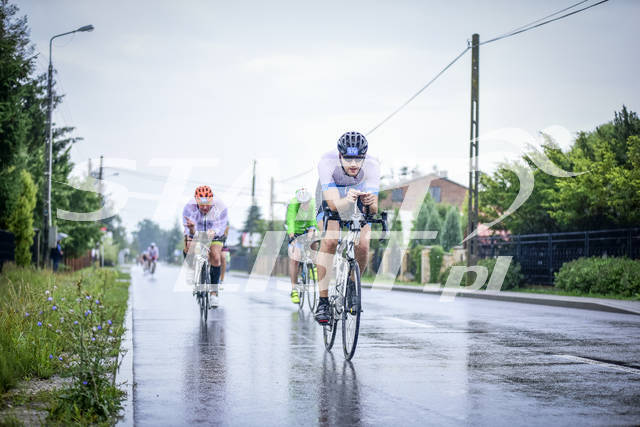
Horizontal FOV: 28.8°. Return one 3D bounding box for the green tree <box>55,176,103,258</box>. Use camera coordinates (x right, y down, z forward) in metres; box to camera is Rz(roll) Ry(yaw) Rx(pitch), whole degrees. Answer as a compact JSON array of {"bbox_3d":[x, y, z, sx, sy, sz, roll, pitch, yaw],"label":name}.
[{"bbox_3d":[-15.977,0.626,82.000,3.500,6.130,3.500,1,-2,-8],"label":"green tree"}]

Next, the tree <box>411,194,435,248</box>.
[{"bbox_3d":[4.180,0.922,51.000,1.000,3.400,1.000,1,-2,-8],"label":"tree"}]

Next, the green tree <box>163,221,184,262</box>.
[{"bbox_3d":[-21.776,4.311,185.000,3.300,6.540,3.300,1,-2,-8],"label":"green tree"}]

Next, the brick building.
[{"bbox_3d":[7.809,0.841,93.000,7.200,7.400,8.500,1,-2,-8],"label":"brick building"}]

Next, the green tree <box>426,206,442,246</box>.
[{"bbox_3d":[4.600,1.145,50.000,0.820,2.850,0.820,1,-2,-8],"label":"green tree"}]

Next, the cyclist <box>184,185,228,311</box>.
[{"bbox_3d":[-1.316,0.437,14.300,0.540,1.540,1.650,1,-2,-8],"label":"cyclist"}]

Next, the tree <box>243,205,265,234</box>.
[{"bbox_3d":[-5.984,2.025,112.000,2.300,5.670,2.300,1,-2,-8],"label":"tree"}]

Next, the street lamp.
[{"bbox_3d":[-9.295,-2.421,46.000,1.950,9.130,0.350,1,-2,-8],"label":"street lamp"}]

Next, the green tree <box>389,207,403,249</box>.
[{"bbox_3d":[3.336,1.282,55.000,0.720,3.000,0.720,1,-2,-8],"label":"green tree"}]

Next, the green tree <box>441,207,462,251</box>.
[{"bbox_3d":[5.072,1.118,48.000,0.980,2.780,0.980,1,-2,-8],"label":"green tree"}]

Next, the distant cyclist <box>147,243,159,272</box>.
[{"bbox_3d":[-8.329,2.217,62.000,0.580,1.550,1.650,1,-2,-9],"label":"distant cyclist"}]

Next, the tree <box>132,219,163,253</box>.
[{"bbox_3d":[-34.650,5.323,250.000,6.200,8.800,6.200,1,-2,-9],"label":"tree"}]

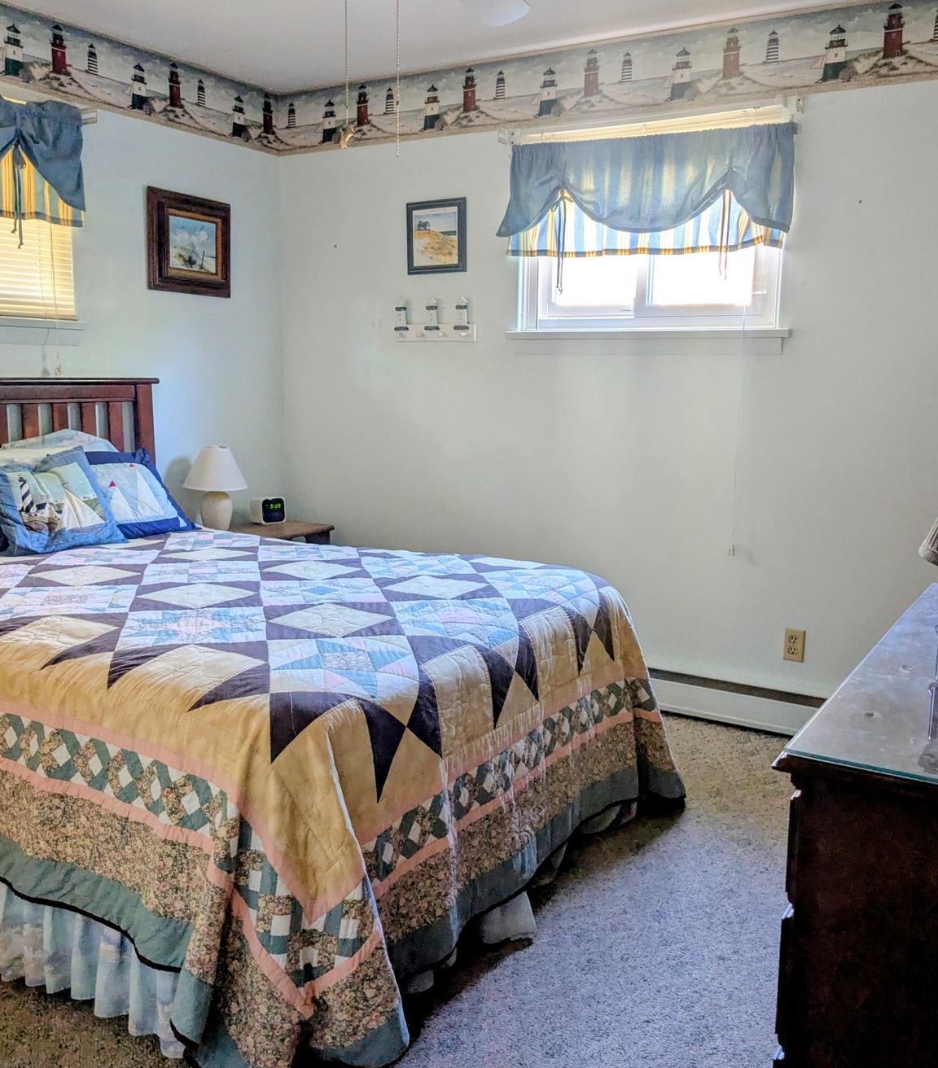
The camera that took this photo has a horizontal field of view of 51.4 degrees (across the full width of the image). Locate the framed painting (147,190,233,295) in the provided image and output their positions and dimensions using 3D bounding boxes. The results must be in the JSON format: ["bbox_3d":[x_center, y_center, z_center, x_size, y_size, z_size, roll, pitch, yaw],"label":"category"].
[{"bbox_3d":[-1.073,-1.116,3.769,0.036,0.367,0.395,7,12,29],"label":"framed painting"}]

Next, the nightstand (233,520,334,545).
[{"bbox_3d":[-0.869,0.278,3.984,0.410,0.587,0.510,7,12,29],"label":"nightstand"}]

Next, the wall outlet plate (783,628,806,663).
[{"bbox_3d":[1.131,0.386,3.385,0.070,0.114,0.007,7,12,29],"label":"wall outlet plate"}]

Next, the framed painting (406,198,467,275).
[{"bbox_3d":[-0.126,-1.167,3.834,0.261,0.275,0.022,7,12,29],"label":"framed painting"}]

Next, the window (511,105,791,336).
[{"bbox_3d":[0.608,-1.067,3.438,1.020,0.735,0.110,7,12,29],"label":"window"}]

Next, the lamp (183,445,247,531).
[{"bbox_3d":[-0.986,-0.165,3.782,0.252,0.355,0.252,1,10,0],"label":"lamp"}]

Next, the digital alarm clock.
[{"bbox_3d":[-0.851,-0.104,4.148,0.104,0.107,0.100,-8,14,-41],"label":"digital alarm clock"}]

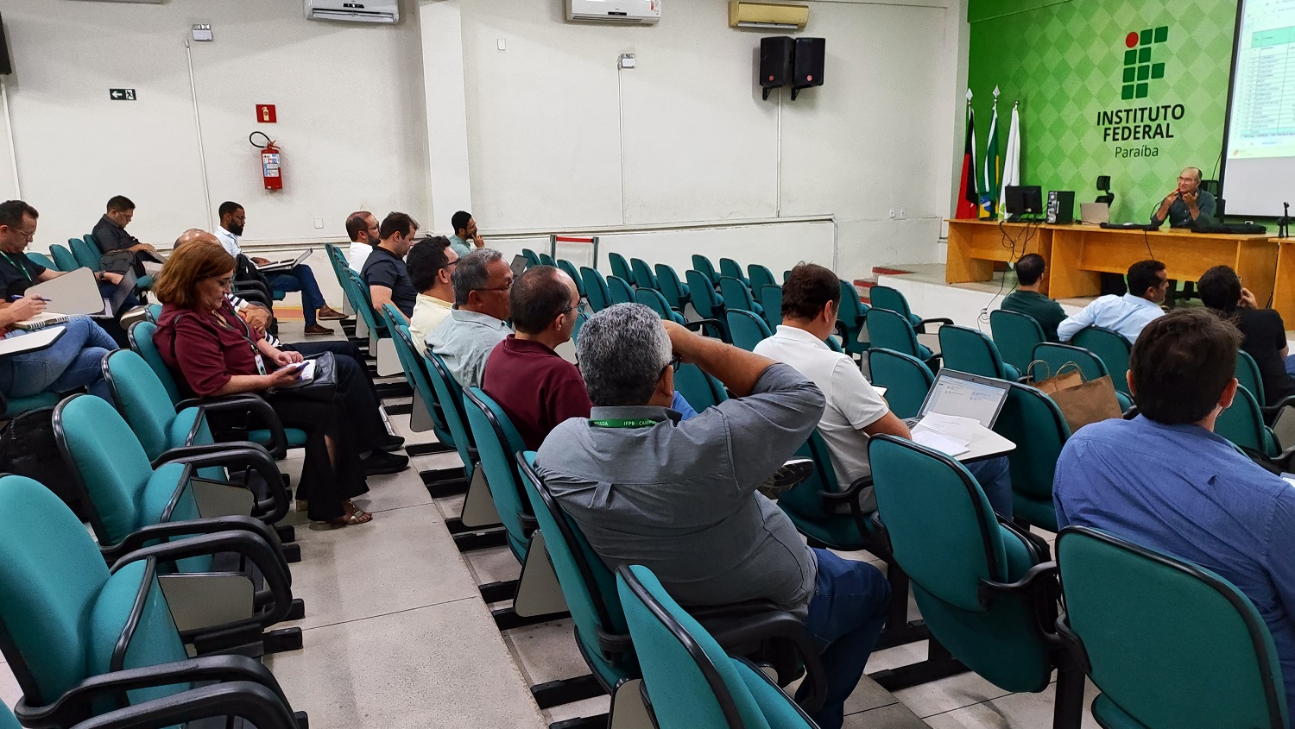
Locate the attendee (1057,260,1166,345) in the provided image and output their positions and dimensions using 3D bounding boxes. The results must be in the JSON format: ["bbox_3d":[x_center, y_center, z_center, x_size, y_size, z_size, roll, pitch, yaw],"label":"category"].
[{"bbox_3d":[3.116,-0.038,5.776,0.780,1.280,0.680,-5,12,-17],"label":"attendee"}]

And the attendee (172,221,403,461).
[{"bbox_3d":[-1.757,-0.063,4.423,1.000,1.240,0.580,-6,13,-22],"label":"attendee"}]

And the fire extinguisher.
[{"bbox_3d":[-4.288,-2.288,10.105,0.290,0.650,0.180,-6,13,-22],"label":"fire extinguisher"}]

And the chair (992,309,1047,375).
[{"bbox_3d":[2.753,0.028,6.376,0.560,0.920,0.650,-6,13,-22],"label":"chair"}]

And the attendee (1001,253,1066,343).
[{"bbox_3d":[2.892,-0.149,6.203,0.880,1.280,0.560,-6,13,-22],"label":"attendee"}]

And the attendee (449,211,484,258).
[{"bbox_3d":[-1.508,-0.888,8.806,0.900,1.237,0.520,-6,13,-22],"label":"attendee"}]

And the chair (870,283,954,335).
[{"bbox_3d":[2.125,-0.207,7.329,0.540,0.841,0.610,-6,13,-22],"label":"chair"}]

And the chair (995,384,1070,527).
[{"bbox_3d":[1.625,0.464,3.509,0.570,0.870,0.620,-6,13,-21],"label":"chair"}]

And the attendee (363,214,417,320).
[{"bbox_3d":[-1.452,-0.329,5.878,0.780,1.310,0.520,-6,13,-21],"label":"attendee"}]

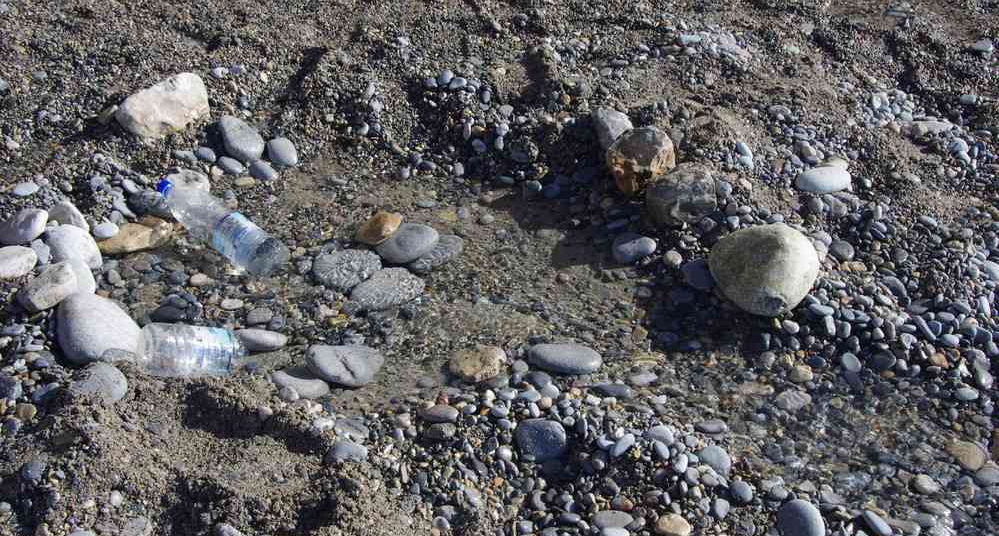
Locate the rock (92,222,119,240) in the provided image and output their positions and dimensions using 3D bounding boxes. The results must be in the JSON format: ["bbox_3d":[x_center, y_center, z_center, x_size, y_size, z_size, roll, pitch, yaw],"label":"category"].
[{"bbox_3d":[-0.719,-0.069,2.482,0.048,0.029,0.041,0,40,0],"label":"rock"}]

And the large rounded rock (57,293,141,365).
[{"bbox_3d":[-0.685,0.105,2.325,0.140,0.114,0.136,18,39,24],"label":"large rounded rock"}]

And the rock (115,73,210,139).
[{"bbox_3d":[-0.702,-0.339,2.837,0.196,0.134,0.156,-12,37,-16],"label":"rock"}]

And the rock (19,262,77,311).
[{"bbox_3d":[-0.802,0.033,2.420,0.102,0.083,0.098,-15,38,-20],"label":"rock"}]

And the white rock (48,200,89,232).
[{"bbox_3d":[-0.822,-0.091,2.587,0.083,0.075,0.085,12,37,16],"label":"white rock"}]

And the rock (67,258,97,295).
[{"bbox_3d":[-0.738,0.015,2.382,0.078,0.060,0.080,0,40,0],"label":"rock"}]

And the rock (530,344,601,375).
[{"bbox_3d":[0.112,0.156,2.316,0.126,0.042,0.069,3,35,4],"label":"rock"}]

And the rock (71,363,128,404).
[{"bbox_3d":[-0.639,0.188,2.176,0.094,0.060,0.086,0,40,0],"label":"rock"}]

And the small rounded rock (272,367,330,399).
[{"bbox_3d":[-0.332,0.191,2.265,0.101,0.043,0.071,6,35,8],"label":"small rounded rock"}]

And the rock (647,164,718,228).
[{"bbox_3d":[0.350,-0.140,2.620,0.134,0.117,0.139,0,35,0],"label":"rock"}]

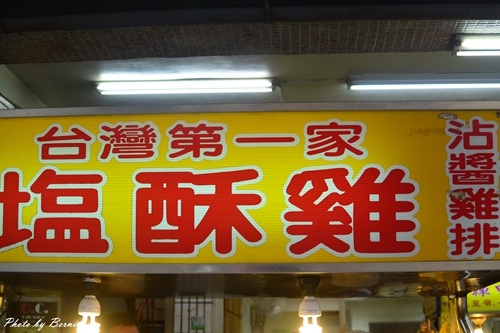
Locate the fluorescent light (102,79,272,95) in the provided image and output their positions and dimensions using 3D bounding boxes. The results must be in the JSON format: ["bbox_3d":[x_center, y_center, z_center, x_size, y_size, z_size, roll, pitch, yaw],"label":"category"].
[{"bbox_3d":[-0.441,-0.549,4.661,1.230,0.072,0.138,-1,-14,2],"label":"fluorescent light"}]

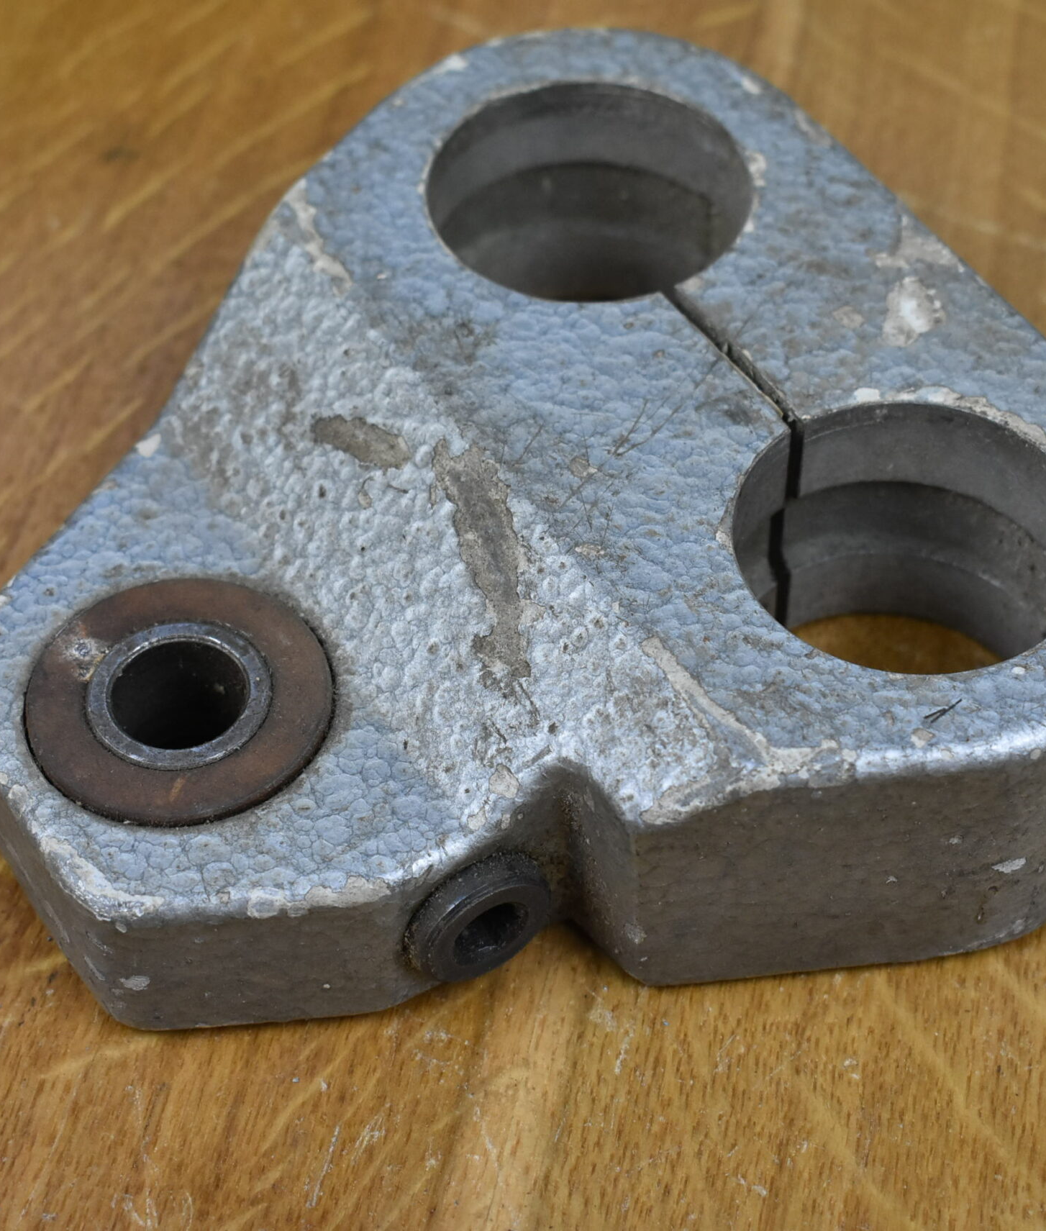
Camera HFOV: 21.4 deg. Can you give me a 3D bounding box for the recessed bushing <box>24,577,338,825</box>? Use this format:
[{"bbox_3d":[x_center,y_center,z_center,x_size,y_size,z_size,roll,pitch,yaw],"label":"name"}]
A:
[{"bbox_3d":[-0.031,0.013,0.260,0.028,0.016,0.028,-1,51,0],"label":"recessed bushing"}]

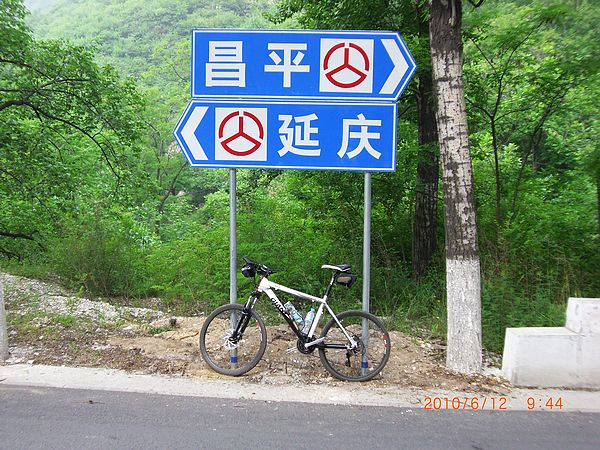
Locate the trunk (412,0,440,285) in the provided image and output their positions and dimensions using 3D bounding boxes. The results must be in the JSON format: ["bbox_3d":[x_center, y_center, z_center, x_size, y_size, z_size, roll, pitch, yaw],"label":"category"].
[{"bbox_3d":[1.752,-1.101,13.200,0.350,3.900,0.350,1,2,0],"label":"trunk"}]

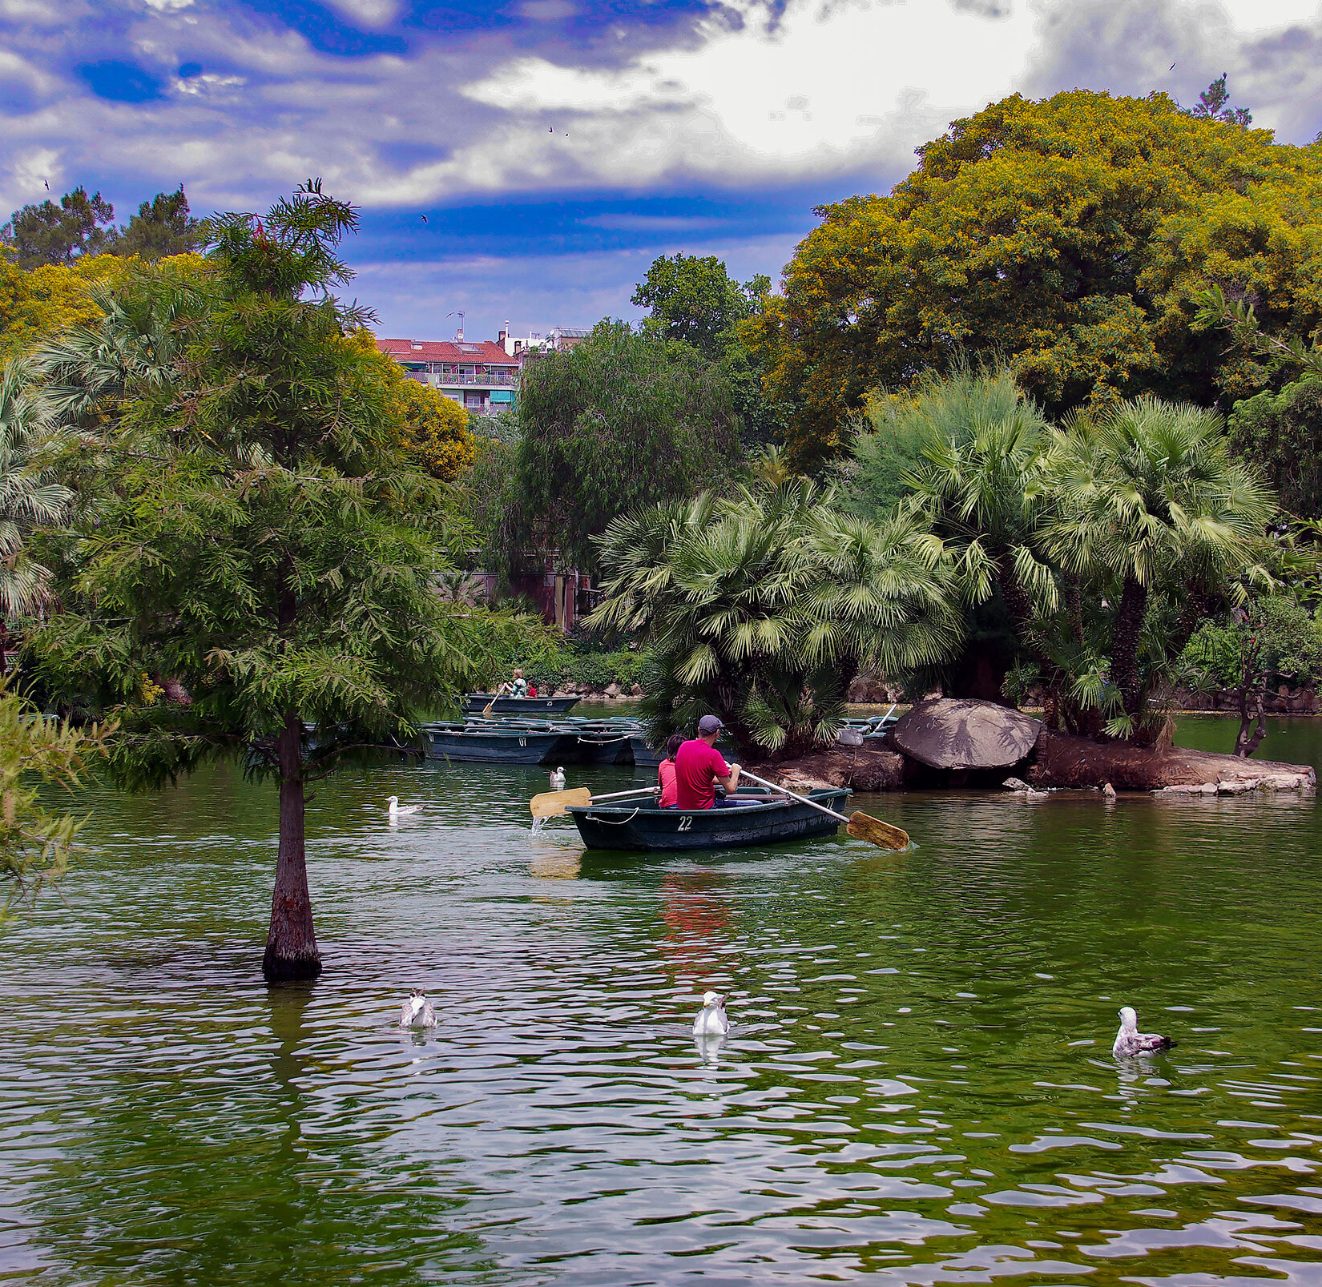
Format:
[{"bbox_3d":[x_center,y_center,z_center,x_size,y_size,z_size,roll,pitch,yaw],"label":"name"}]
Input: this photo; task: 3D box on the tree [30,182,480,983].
[{"bbox_3d":[-2.280,-0.340,13.800,2.500,4.450,2.450,0,0,0],"label":"tree"}]

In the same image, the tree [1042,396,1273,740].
[{"bbox_3d":[6.160,-0.940,30.500,2.850,4.250,2.750,0,0,0],"label":"tree"}]

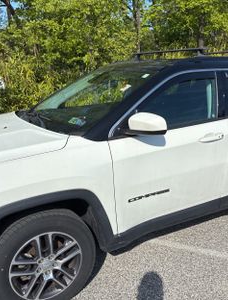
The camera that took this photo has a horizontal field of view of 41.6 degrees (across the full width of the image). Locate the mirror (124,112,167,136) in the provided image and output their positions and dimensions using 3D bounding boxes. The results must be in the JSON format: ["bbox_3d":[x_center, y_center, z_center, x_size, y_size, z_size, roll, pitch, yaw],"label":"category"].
[{"bbox_3d":[0.220,-0.173,2.012,0.160,0.165,0.225,-10,17,-27],"label":"mirror"}]

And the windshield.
[{"bbox_3d":[-0.270,-0.514,2.713,0.900,0.130,1.380,-37,28,-17],"label":"windshield"}]

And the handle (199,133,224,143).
[{"bbox_3d":[0.773,-0.097,2.370,0.240,0.048,0.055,-10,17,-27],"label":"handle"}]

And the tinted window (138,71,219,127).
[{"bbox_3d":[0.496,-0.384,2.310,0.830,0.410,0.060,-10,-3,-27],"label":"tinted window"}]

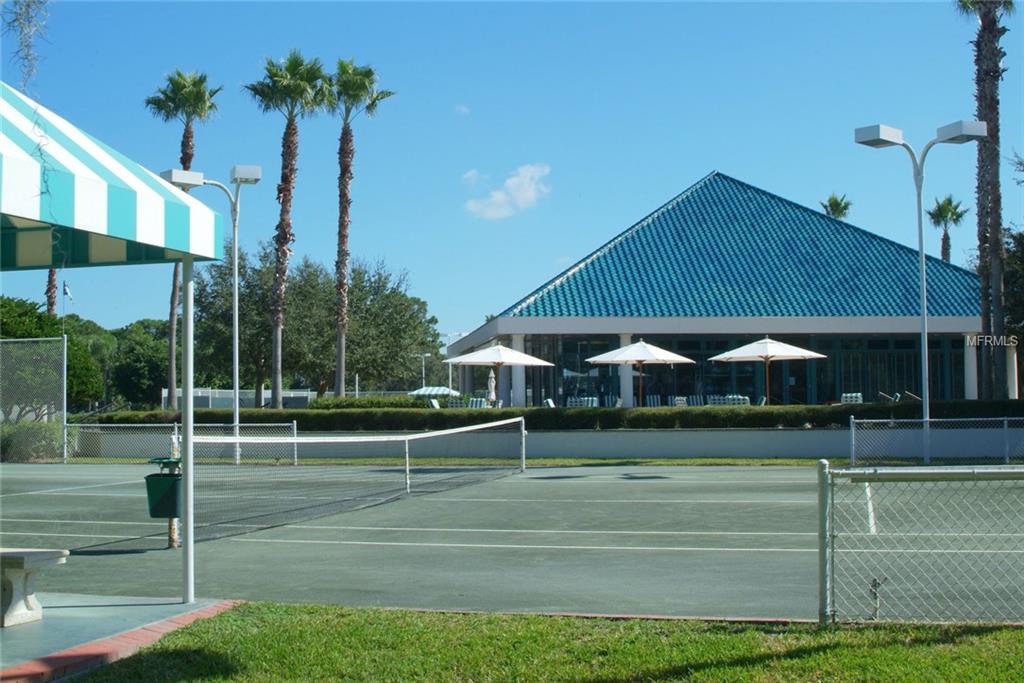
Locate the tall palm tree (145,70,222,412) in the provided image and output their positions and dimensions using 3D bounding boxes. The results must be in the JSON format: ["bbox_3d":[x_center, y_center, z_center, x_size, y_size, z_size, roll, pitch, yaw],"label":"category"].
[{"bbox_3d":[-13.160,-3.753,47.792,3.101,14.378,3.101,0,-3,-15],"label":"tall palm tree"}]

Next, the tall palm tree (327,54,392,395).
[{"bbox_3d":[-5.855,-3.911,46.794,2.608,14.399,2.608,0,-3,-7],"label":"tall palm tree"}]

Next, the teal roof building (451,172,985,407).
[{"bbox_3d":[8.548,-1.904,49.822,20.770,10.367,19.655,0,-3,-8],"label":"teal roof building"}]

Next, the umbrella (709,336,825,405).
[{"bbox_3d":[7.121,1.114,33.285,3.250,2.538,3.250,-1,-3,12],"label":"umbrella"}]

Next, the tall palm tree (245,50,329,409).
[{"bbox_3d":[-8.515,-3.951,45.296,3.164,14.379,3.164,0,-3,-11],"label":"tall palm tree"}]

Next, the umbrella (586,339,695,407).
[{"bbox_3d":[3.743,1.204,34.584,3.200,2.587,3.200,-1,-3,6],"label":"umbrella"}]

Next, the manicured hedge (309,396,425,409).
[{"bbox_3d":[-4.738,2.328,38.934,3.976,1.038,1.000,-2,-3,15],"label":"manicured hedge"}]

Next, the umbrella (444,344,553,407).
[{"bbox_3d":[-0.380,1.307,34.982,3.250,2.529,3.250,-1,-3,-1],"label":"umbrella"}]

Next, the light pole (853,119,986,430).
[{"bbox_3d":[8.273,-0.976,24.107,2.650,7.000,1.400,-2,-3,15],"label":"light pole"}]

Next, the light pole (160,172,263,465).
[{"bbox_3d":[-6.840,-0.567,28.502,2.650,7.050,1.400,-2,-3,15],"label":"light pole"}]

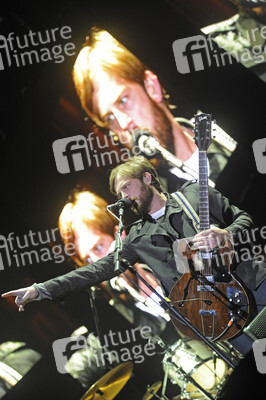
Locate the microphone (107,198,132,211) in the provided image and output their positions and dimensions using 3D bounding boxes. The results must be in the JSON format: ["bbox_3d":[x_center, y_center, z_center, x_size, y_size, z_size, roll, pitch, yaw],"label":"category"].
[{"bbox_3d":[-0.063,0.023,6.850,0.165,0.051,0.051,-9,-39,-53],"label":"microphone"}]

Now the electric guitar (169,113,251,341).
[{"bbox_3d":[0.350,0.123,6.850,0.080,0.410,1.040,-6,-85,-59],"label":"electric guitar"}]

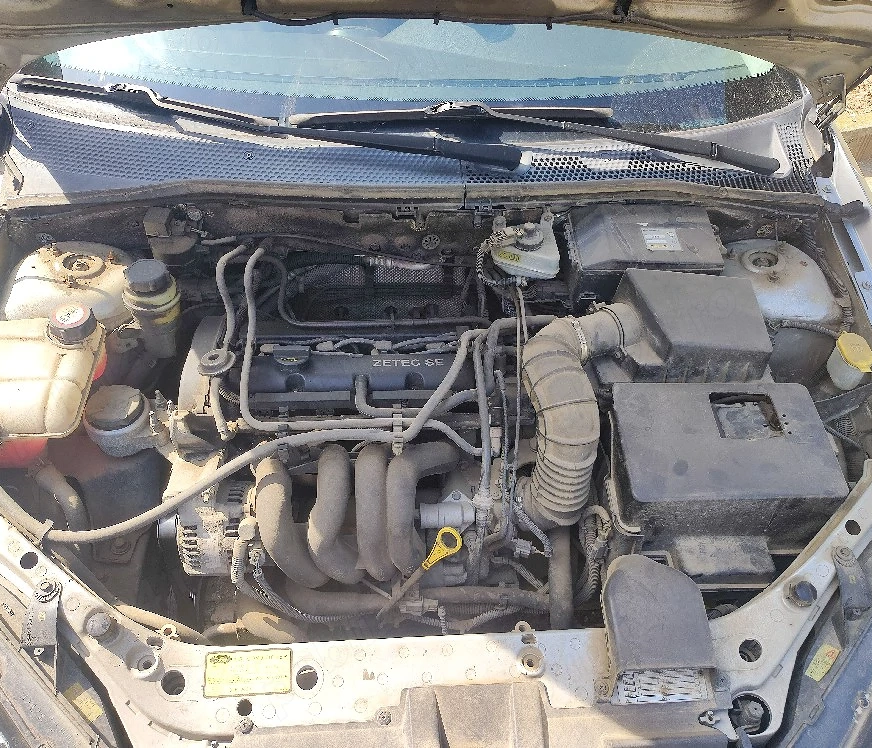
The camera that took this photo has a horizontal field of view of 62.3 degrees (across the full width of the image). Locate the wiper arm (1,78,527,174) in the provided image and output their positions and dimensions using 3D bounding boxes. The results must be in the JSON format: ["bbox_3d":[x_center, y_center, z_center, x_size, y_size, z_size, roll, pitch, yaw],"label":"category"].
[{"bbox_3d":[-0.294,-0.433,1.229,0.897,0.048,0.055,10,48,4],"label":"wiper arm"}]

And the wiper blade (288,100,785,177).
[{"bbox_3d":[0.153,-0.390,1.177,0.765,0.060,0.085,4,47,3],"label":"wiper blade"}]

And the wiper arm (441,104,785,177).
[{"bbox_3d":[0.296,-0.411,1.244,0.589,0.050,0.050,12,48,4],"label":"wiper arm"}]

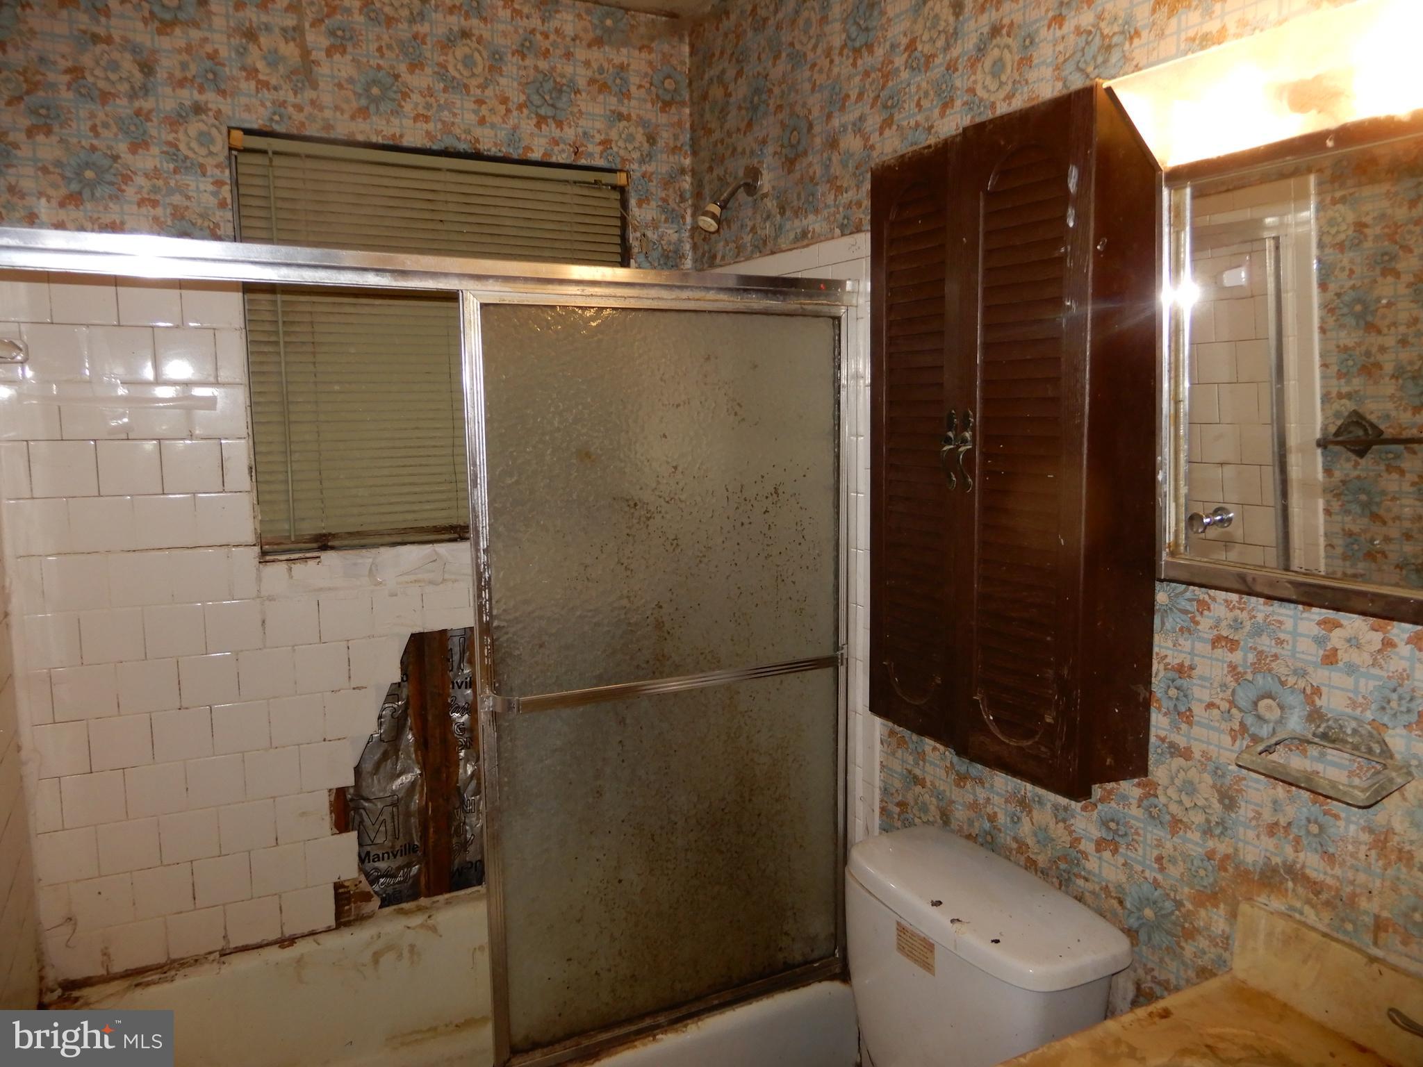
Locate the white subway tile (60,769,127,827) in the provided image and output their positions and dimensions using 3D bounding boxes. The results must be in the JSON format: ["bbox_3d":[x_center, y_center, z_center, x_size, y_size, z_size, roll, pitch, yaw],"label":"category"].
[{"bbox_3d":[-1.228,0.527,1.962,0.108,0.108,0.009,-4,9,-25],"label":"white subway tile"}]

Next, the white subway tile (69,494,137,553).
[{"bbox_3d":[-1.195,-0.018,1.933,0.108,0.108,0.009,-4,7,-28],"label":"white subway tile"}]

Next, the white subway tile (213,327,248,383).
[{"bbox_3d":[-0.981,-0.361,2.008,0.052,0.108,0.009,-4,7,-28],"label":"white subway tile"}]

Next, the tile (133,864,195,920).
[{"bbox_3d":[-1.137,0.740,2.048,0.108,0.108,0.009,-4,7,-27],"label":"tile"}]

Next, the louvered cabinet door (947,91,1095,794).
[{"bbox_3d":[0.429,-0.109,1.359,0.023,0.907,0.226,-5,8,-31],"label":"louvered cabinet door"}]

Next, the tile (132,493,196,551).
[{"bbox_3d":[-1.079,-0.021,1.956,0.108,0.108,0.009,-4,9,-25],"label":"tile"}]

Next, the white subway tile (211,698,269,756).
[{"bbox_3d":[-0.998,0.409,2.088,0.108,0.108,0.009,-4,7,-27],"label":"white subway tile"}]

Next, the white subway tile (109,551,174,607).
[{"bbox_3d":[-1.135,0.089,1.966,0.108,0.108,0.009,-4,7,-25],"label":"white subway tile"}]

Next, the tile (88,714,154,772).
[{"bbox_3d":[-1.187,0.421,1.984,0.108,0.108,0.009,-4,7,-28],"label":"tile"}]

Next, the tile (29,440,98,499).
[{"bbox_3d":[-1.228,-0.121,1.873,0.107,0.107,0.010,-3,8,-24],"label":"tile"}]

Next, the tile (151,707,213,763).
[{"bbox_3d":[-1.094,0.416,2.038,0.108,0.108,0.009,-4,7,-27],"label":"tile"}]

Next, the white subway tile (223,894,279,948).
[{"bbox_3d":[-0.988,0.842,2.135,0.108,0.106,0.008,-4,8,-25],"label":"white subway tile"}]

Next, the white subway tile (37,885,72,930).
[{"bbox_3d":[-1.303,0.749,1.960,0.053,0.108,0.009,-4,7,-25],"label":"white subway tile"}]

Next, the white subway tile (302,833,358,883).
[{"bbox_3d":[-0.834,0.718,2.174,0.108,0.108,0.009,-4,9,-25],"label":"white subway tile"}]

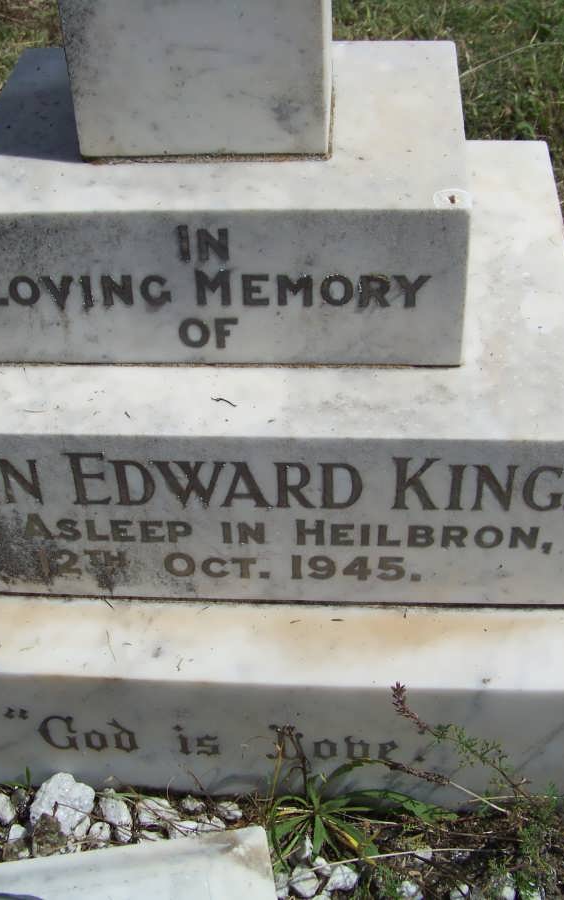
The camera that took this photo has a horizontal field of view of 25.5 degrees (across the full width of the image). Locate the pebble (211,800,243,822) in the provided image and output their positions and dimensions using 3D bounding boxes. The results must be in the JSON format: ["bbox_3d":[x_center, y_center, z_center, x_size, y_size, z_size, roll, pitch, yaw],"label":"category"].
[{"bbox_3d":[-0.041,0.278,0.959,0.021,0.015,0.015,-7,42,-4],"label":"pebble"}]

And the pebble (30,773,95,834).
[{"bbox_3d":[-0.187,0.301,1.063,0.054,0.038,0.056,1,43,5],"label":"pebble"}]

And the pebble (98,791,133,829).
[{"bbox_3d":[-0.141,0.307,1.066,0.029,0.022,0.035,1,43,5],"label":"pebble"}]

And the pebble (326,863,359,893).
[{"bbox_3d":[0.049,0.349,1.019,0.026,0.018,0.025,1,43,5],"label":"pebble"}]

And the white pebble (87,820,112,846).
[{"bbox_3d":[-0.155,0.325,1.057,0.022,0.017,0.023,1,43,5],"label":"white pebble"}]

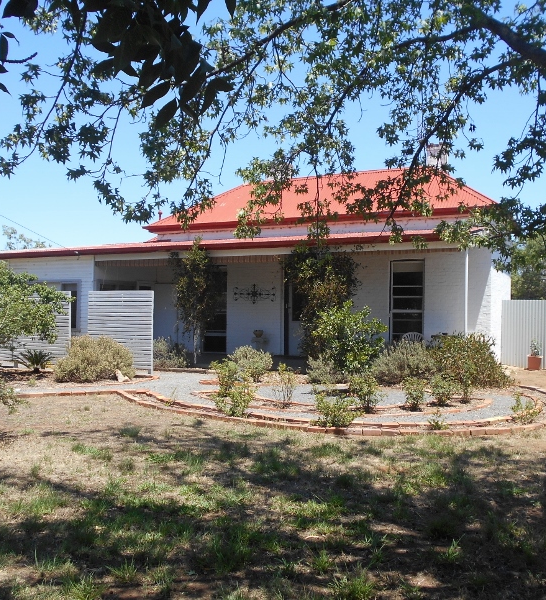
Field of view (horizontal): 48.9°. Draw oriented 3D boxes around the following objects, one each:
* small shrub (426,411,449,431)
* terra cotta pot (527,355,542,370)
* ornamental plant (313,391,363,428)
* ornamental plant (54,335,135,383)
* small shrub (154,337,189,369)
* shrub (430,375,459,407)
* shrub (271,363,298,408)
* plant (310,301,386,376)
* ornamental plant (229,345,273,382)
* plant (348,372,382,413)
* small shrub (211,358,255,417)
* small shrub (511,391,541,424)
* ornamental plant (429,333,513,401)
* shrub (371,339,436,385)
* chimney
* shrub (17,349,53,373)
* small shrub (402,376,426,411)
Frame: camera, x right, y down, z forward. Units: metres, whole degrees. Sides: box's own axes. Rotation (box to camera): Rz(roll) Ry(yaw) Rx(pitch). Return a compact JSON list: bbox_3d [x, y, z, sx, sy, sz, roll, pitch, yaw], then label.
[{"bbox_3d":[2.202,1.596,8.045,0.330,0.260,0.310,0,0,0],"label":"small shrub"},{"bbox_3d":[6.700,1.590,15.396,0.360,0.380,0.360,0,0,0],"label":"terra cotta pot"},{"bbox_3d":[0.860,1.455,7.950,0.640,0.470,0.550,0,0,6],"label":"ornamental plant"},{"bbox_3d":[-3.920,1.232,13.196,1.750,0.930,1.500,0,0,0],"label":"ornamental plant"},{"bbox_3d":[-2.561,1.305,14.800,1.000,0.810,0.850,0,0,-10],"label":"small shrub"},{"bbox_3d":[2.840,1.490,9.950,0.500,0.510,0.480,0,0,16],"label":"shrub"},{"bbox_3d":[0.182,1.344,9.500,0.400,0.720,0.400,0,0,1],"label":"shrub"},{"bbox_3d":[1.633,0.844,13.000,1.580,1.700,1.500,0,0,7],"label":"plant"},{"bbox_3d":[-0.458,1.353,12.800,0.930,0.790,0.880,0,0,-2],"label":"ornamental plant"},{"bbox_3d":[1.401,1.409,9.150,0.530,0.600,0.500,0,0,9],"label":"plant"},{"bbox_3d":[-0.605,1.279,9.196,0.660,0.860,0.650,0,0,0],"label":"small shrub"},{"bbox_3d":[3.579,1.505,8.450,0.420,0.460,0.400,0,0,23],"label":"small shrub"},{"bbox_3d":[3.877,1.164,11.797,1.600,1.170,1.500,0,0,0],"label":"ornamental plant"},{"bbox_3d":[2.822,1.280,12.796,1.400,0.930,1.250,0,0,0],"label":"shrub"},{"bbox_3d":[4.707,-4.103,17.300,0.560,0.850,0.580,0,0,24],"label":"chimney"},{"bbox_3d":[-5.715,1.450,14.400,0.950,0.560,0.900,1,0,-22],"label":"shrub"},{"bbox_3d":[2.244,1.466,9.596,0.390,0.530,0.390,0,0,0],"label":"small shrub"}]

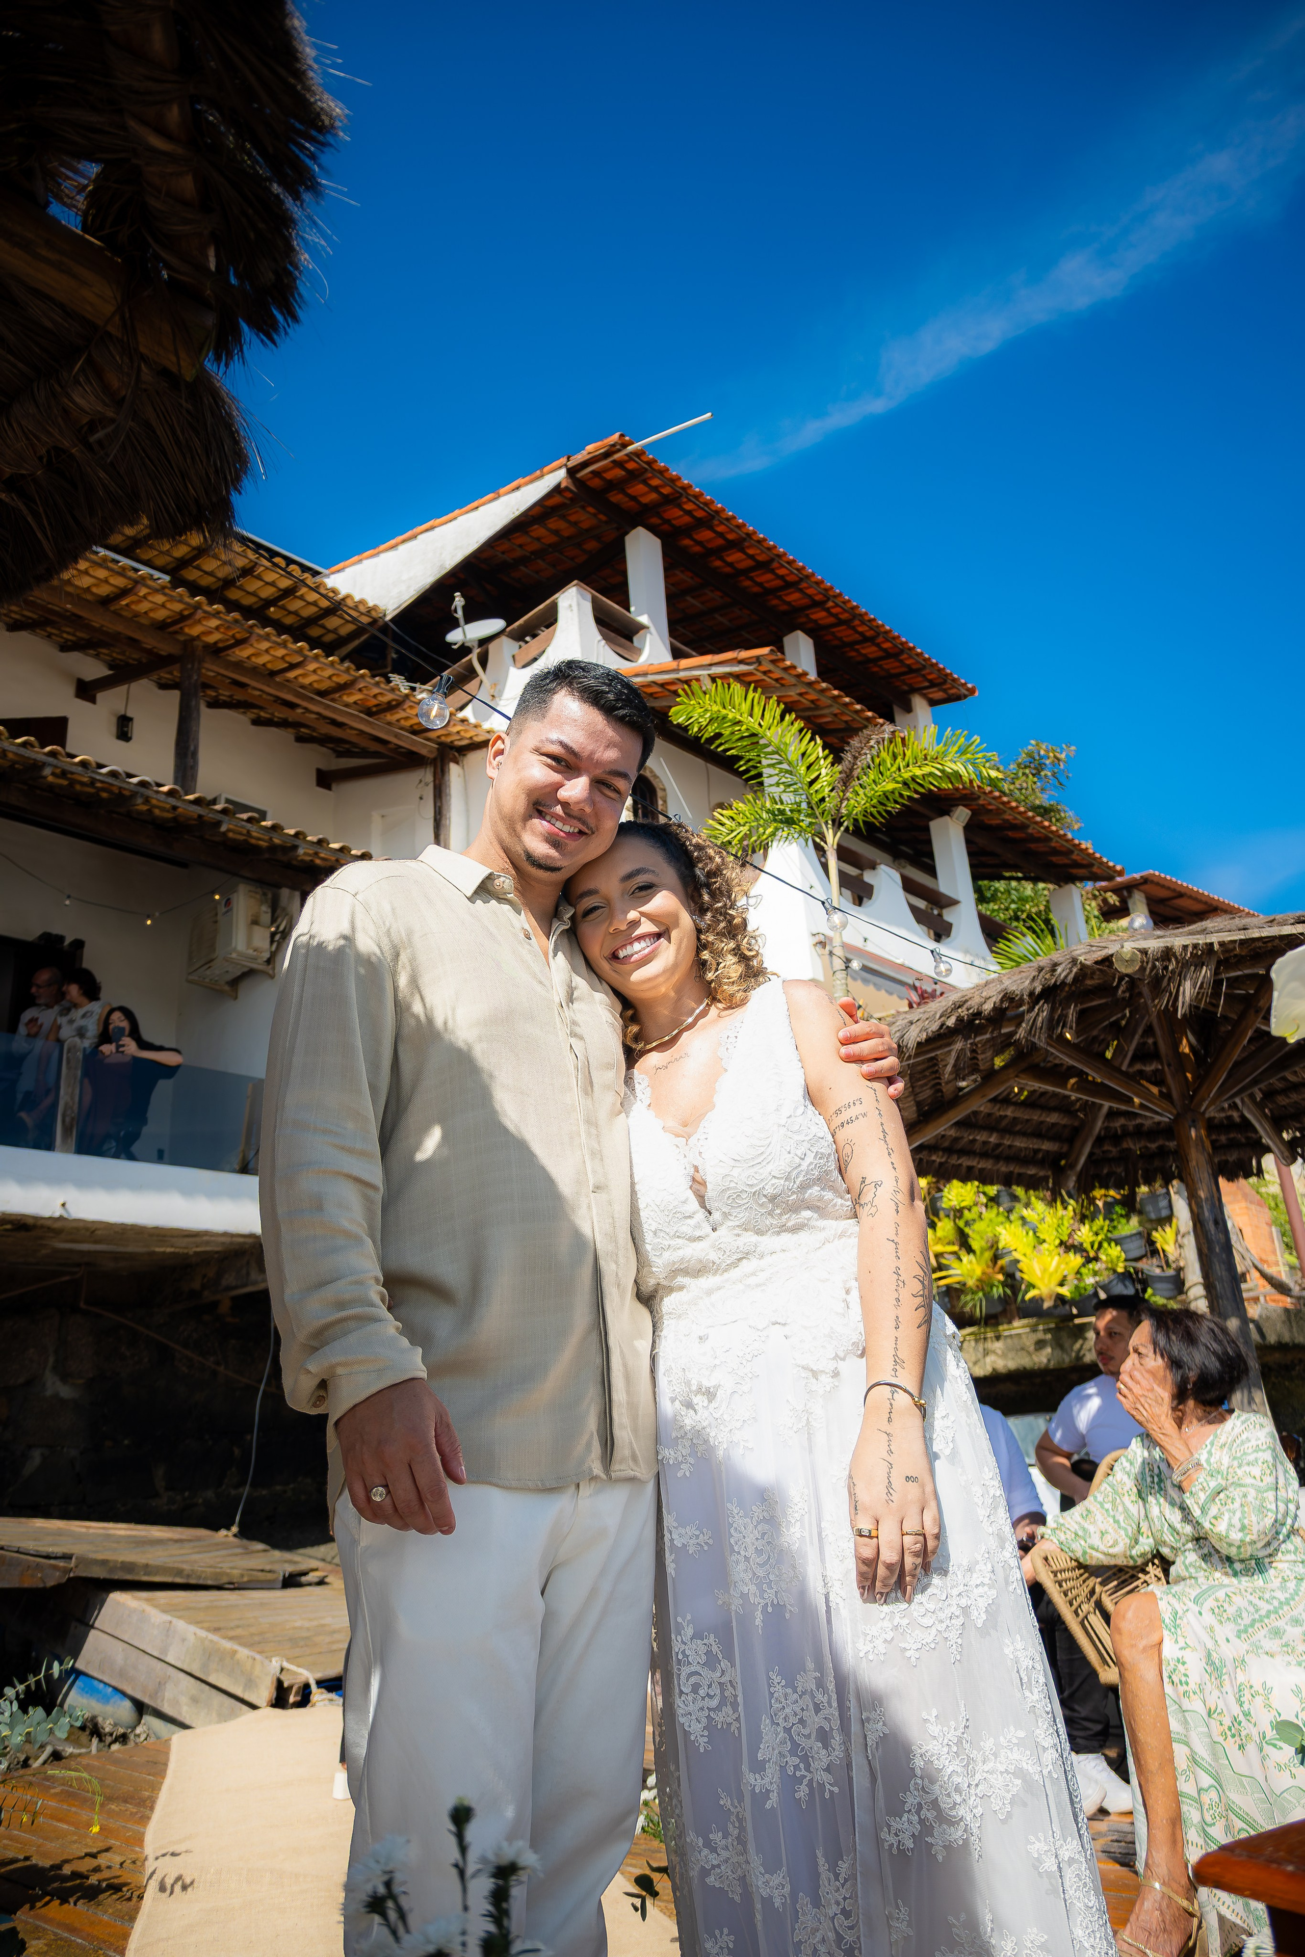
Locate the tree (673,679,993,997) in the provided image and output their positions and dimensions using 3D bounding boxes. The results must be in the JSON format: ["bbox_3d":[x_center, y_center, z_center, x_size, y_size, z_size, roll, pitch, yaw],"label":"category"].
[{"bbox_3d":[1.073,0.181,6.590,1.700,3.700,1.600,-4,-19,0],"label":"tree"}]

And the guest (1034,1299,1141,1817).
[{"bbox_3d":[1.375,1.498,3.607,0.600,1.250,0.750,-10,-20,17],"label":"guest"}]

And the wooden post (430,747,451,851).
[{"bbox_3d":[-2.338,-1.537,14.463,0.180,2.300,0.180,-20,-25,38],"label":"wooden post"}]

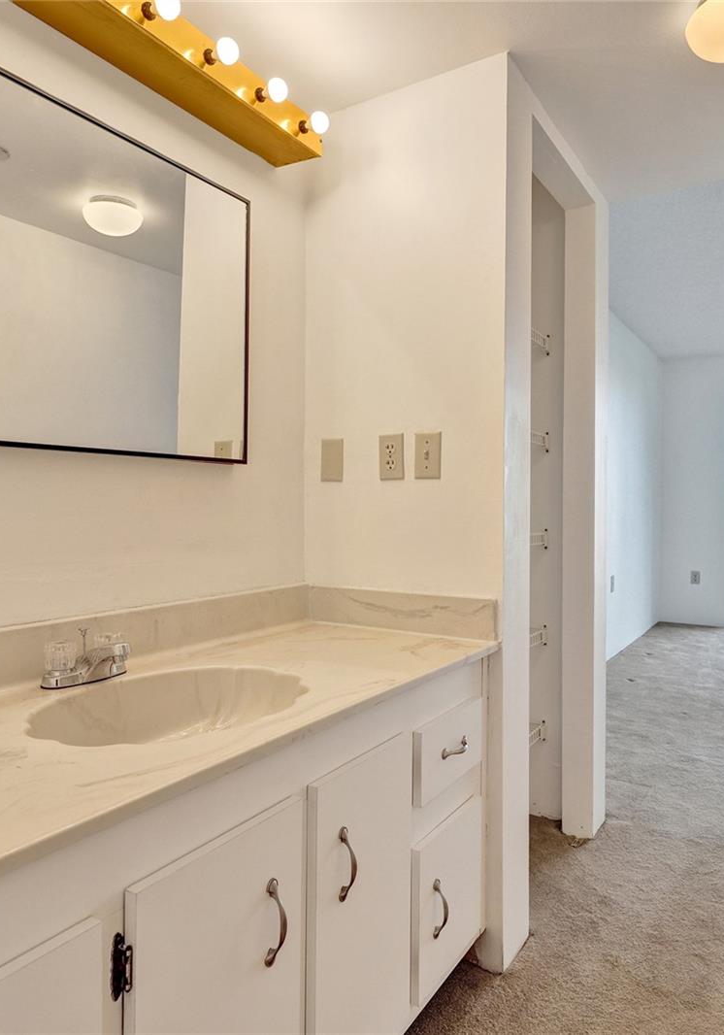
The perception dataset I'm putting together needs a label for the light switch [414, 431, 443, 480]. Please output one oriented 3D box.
[{"bbox_3d":[0.159,-0.148,1.670,0.070,0.114,0.013,1,1,33],"label":"light switch"}]

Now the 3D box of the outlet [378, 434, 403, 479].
[{"bbox_3d":[0.076,-0.149,1.728,0.070,0.114,0.008,1,1,33],"label":"outlet"}]

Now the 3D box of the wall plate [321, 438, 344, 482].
[{"bbox_3d":[-0.078,-0.150,1.828,0.070,0.114,0.007,1,1,33],"label":"wall plate"}]

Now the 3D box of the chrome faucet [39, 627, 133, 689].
[{"bbox_3d":[-0.449,0.241,1.197,0.141,0.091,0.155,1,1,33],"label":"chrome faucet"}]

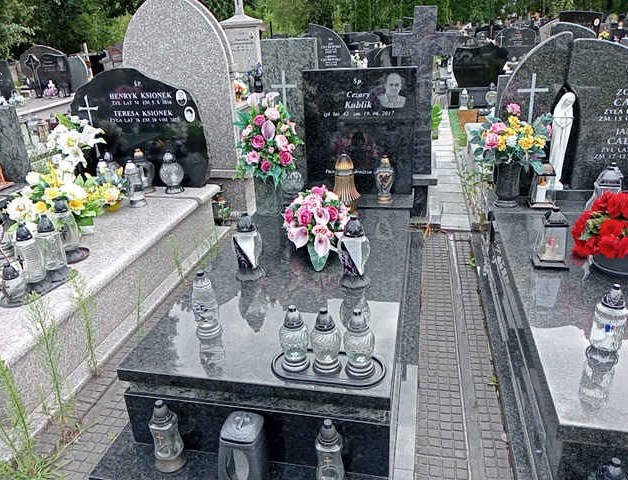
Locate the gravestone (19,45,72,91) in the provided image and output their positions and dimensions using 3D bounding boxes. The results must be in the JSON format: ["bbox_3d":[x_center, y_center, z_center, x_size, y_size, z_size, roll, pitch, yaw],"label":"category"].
[{"bbox_3d":[-4.530,-2.873,8.750,0.840,0.820,0.130,3,24,11],"label":"gravestone"}]

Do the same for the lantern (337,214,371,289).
[{"bbox_3d":[0.183,0.048,2.333,0.142,0.320,0.142,3,24,11],"label":"lantern"}]

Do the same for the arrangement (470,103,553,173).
[{"bbox_3d":[1.226,-0.635,3.200,0.470,0.410,0.380,3,23,12],"label":"arrangement"}]

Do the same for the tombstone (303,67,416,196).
[{"bbox_3d":[0.264,-0.624,3.057,0.645,0.725,0.080,2,23,12],"label":"tombstone"}]

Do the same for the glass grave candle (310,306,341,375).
[{"bbox_3d":[0.039,0.336,1.770,0.107,0.236,0.107,-2,23,1],"label":"glass grave candle"}]

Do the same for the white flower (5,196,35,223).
[{"bbox_3d":[-1.729,-0.180,3.050,0.147,0.143,0.100,-16,27,-28],"label":"white flower"}]

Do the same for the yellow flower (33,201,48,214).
[{"bbox_3d":[-1.444,-0.172,2.733,0.075,0.072,0.060,-7,22,-11],"label":"yellow flower"}]

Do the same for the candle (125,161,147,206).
[{"bbox_3d":[-1.321,-0.420,3.818,0.115,0.325,0.115,3,23,12],"label":"candle"}]

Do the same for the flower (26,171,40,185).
[{"bbox_3d":[-1.546,-0.345,2.854,0.075,0.075,0.070,-4,22,-5],"label":"flower"}]

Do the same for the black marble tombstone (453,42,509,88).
[{"bbox_3d":[2.357,-2.470,7.350,0.770,0.620,0.120,3,24,11],"label":"black marble tombstone"}]

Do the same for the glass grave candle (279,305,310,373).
[{"bbox_3d":[-0.069,0.331,1.801,0.097,0.222,0.097,3,23,12],"label":"glass grave candle"}]

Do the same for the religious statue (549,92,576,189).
[{"bbox_3d":[1.495,-0.590,3.123,0.125,0.571,0.120,3,24,11],"label":"religious statue"}]

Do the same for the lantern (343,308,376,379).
[{"bbox_3d":[0.133,0.294,1.524,0.095,0.208,0.095,2,23,12],"label":"lantern"}]

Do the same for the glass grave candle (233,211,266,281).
[{"bbox_3d":[-0.276,0.019,2.186,0.122,0.268,0.112,2,23,12],"label":"glass grave candle"}]

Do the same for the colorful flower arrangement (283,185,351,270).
[{"bbox_3d":[0.016,-0.070,2.365,0.305,0.280,0.275,2,23,12],"label":"colorful flower arrangement"}]

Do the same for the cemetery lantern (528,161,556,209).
[{"bbox_3d":[1.380,-0.342,3.099,0.140,0.268,0.135,3,24,11],"label":"cemetery lantern"}]

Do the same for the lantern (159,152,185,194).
[{"bbox_3d":[-0.974,-0.461,3.538,0.172,0.275,0.172,2,23,12],"label":"lantern"}]

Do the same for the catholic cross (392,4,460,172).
[{"bbox_3d":[0.745,-0.986,3.510,0.435,1.085,0.100,2,23,12],"label":"catholic cross"}]

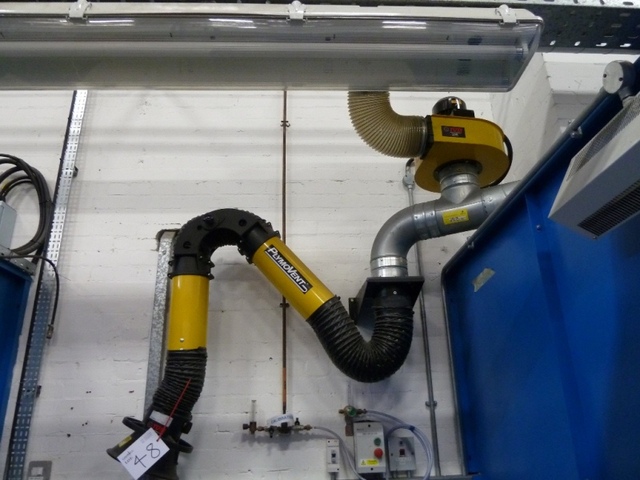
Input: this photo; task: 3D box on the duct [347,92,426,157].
[{"bbox_3d":[0.297,-0.541,2.066,0.334,0.368,0.180,-1,-19,-1],"label":"duct"}]

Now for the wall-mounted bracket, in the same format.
[{"bbox_3d":[0.301,0.281,2.039,0.300,0.135,0.405,-1,-19,-1],"label":"wall-mounted bracket"}]

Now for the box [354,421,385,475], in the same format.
[{"bbox_3d":[0.213,0.892,1.995,0.121,0.196,0.095,-1,-19,-1],"label":"box"}]

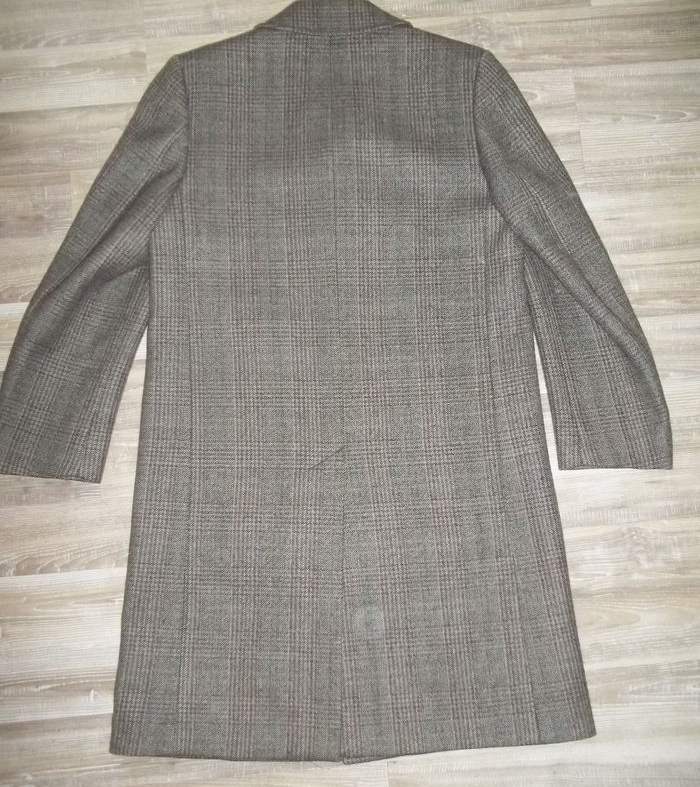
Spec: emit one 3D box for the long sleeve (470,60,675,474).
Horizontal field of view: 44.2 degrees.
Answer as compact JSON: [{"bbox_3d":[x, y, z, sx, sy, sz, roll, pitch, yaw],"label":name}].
[{"bbox_3d":[0.303,-0.197,1.227,0.180,0.055,0.659,-14,83,-2],"label":"long sleeve"}]

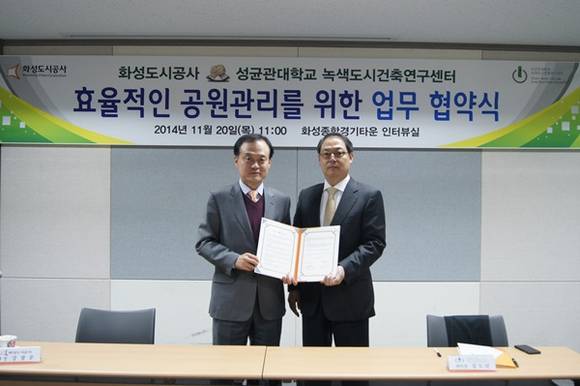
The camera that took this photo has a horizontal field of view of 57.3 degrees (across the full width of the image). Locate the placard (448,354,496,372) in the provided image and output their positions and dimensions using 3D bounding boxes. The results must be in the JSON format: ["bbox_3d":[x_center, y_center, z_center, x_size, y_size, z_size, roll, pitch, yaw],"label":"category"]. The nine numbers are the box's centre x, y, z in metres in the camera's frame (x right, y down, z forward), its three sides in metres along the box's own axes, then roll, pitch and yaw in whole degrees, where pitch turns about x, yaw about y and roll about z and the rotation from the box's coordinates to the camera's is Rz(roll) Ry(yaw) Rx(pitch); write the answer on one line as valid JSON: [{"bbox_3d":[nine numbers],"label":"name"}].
[{"bbox_3d":[0.763,0.713,2.220,0.200,0.065,0.055,0,0,0],"label":"placard"}]

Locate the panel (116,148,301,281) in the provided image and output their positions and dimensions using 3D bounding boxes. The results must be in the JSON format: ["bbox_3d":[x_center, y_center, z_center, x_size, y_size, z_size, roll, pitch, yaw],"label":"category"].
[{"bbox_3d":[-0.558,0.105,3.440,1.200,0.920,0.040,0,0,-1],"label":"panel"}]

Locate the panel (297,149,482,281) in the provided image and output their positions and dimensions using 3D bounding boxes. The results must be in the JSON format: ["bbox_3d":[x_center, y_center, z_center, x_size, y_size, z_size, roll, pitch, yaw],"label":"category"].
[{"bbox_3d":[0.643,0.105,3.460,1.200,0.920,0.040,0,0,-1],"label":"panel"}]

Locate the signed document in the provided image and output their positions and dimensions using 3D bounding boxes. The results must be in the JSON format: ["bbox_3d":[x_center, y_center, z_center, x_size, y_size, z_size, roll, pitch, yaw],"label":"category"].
[{"bbox_3d":[0.042,0.291,2.620,0.410,0.300,0.070,5,-28,0],"label":"signed document"}]

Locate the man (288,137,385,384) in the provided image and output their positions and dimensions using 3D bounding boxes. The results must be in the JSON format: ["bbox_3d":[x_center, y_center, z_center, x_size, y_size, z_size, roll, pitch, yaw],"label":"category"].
[{"bbox_3d":[0.243,0.560,2.770,0.520,1.750,0.420,0,0,14],"label":"man"}]

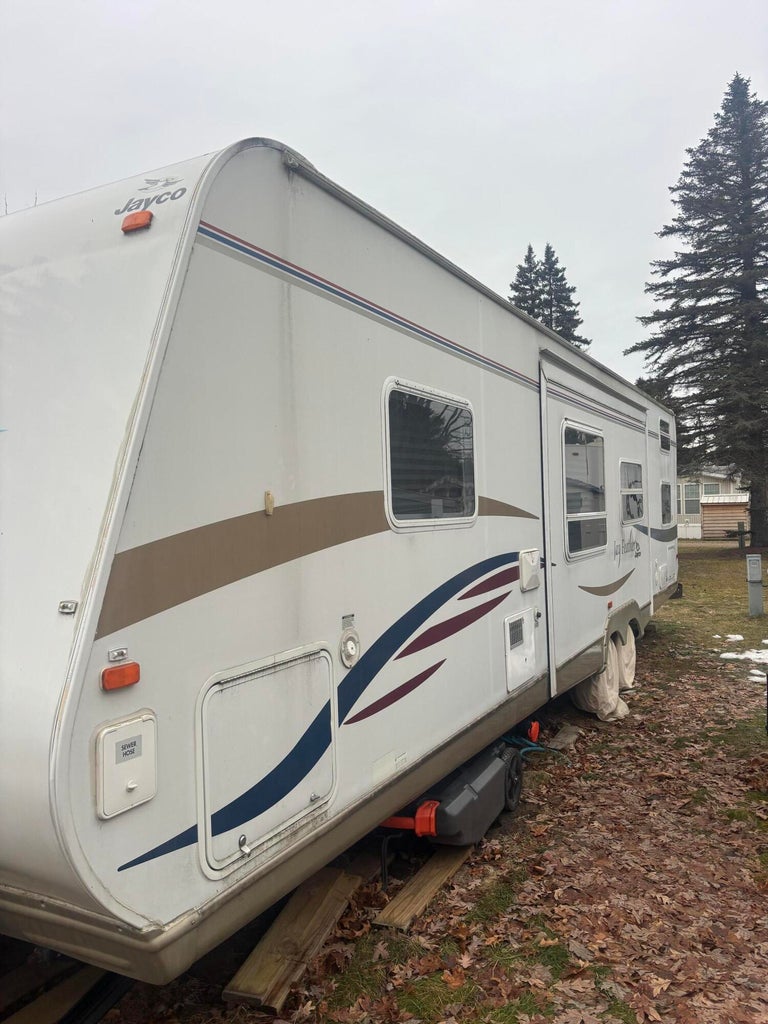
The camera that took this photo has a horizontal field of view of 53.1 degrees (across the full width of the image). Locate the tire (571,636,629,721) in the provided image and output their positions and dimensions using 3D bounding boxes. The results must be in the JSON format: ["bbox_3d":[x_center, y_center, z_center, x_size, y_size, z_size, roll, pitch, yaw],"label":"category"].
[{"bbox_3d":[1.775,1.305,6.335,0.250,0.670,0.680,-2,-1,29],"label":"tire"}]

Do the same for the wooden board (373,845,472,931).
[{"bbox_3d":[0.220,1.657,3.482,0.137,0.036,0.950,-2,-1,25],"label":"wooden board"}]

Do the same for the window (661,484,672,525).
[{"bbox_3d":[3.187,-0.094,8.648,0.040,0.480,0.740,-2,-1,29],"label":"window"}]

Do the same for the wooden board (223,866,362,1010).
[{"bbox_3d":[-0.318,1.638,3.005,0.205,0.068,0.955,-2,0,14],"label":"wooden board"}]

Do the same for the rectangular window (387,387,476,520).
[{"bbox_3d":[0.225,-0.221,3.217,0.040,0.520,0.865,-2,-1,29],"label":"rectangular window"}]

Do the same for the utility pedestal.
[{"bbox_3d":[5.717,1.127,11.865,0.220,0.930,0.200,-2,0,18],"label":"utility pedestal"}]

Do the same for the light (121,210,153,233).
[{"bbox_3d":[-0.654,-0.769,2.037,0.098,0.049,0.024,-2,-24,29],"label":"light"}]

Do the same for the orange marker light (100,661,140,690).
[{"bbox_3d":[-0.578,0.363,1.694,0.023,0.050,0.097,-2,-1,29],"label":"orange marker light"}]

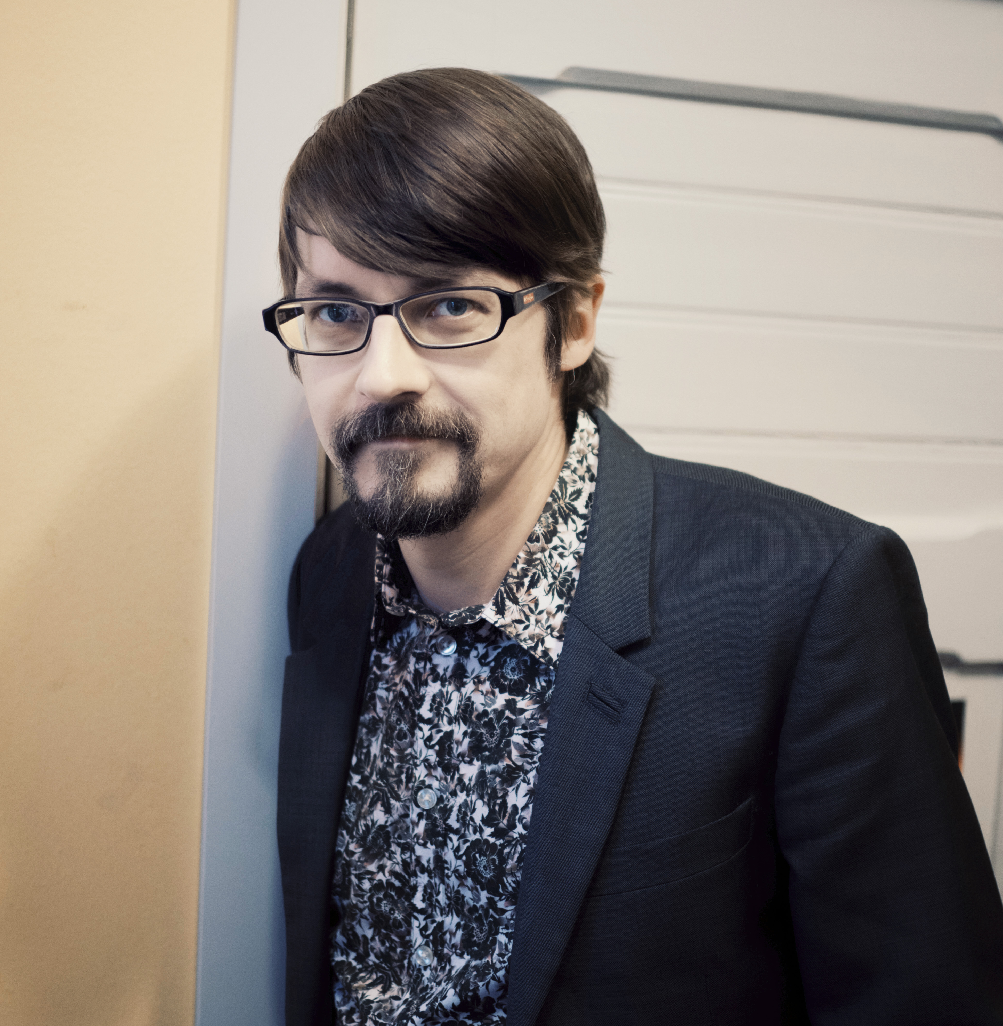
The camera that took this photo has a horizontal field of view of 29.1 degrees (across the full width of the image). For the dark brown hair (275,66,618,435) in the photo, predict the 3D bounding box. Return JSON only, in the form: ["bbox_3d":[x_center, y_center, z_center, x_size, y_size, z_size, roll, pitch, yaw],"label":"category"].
[{"bbox_3d":[-0.031,-0.144,1.080,0.178,0.208,0.212,-4,7,17],"label":"dark brown hair"}]

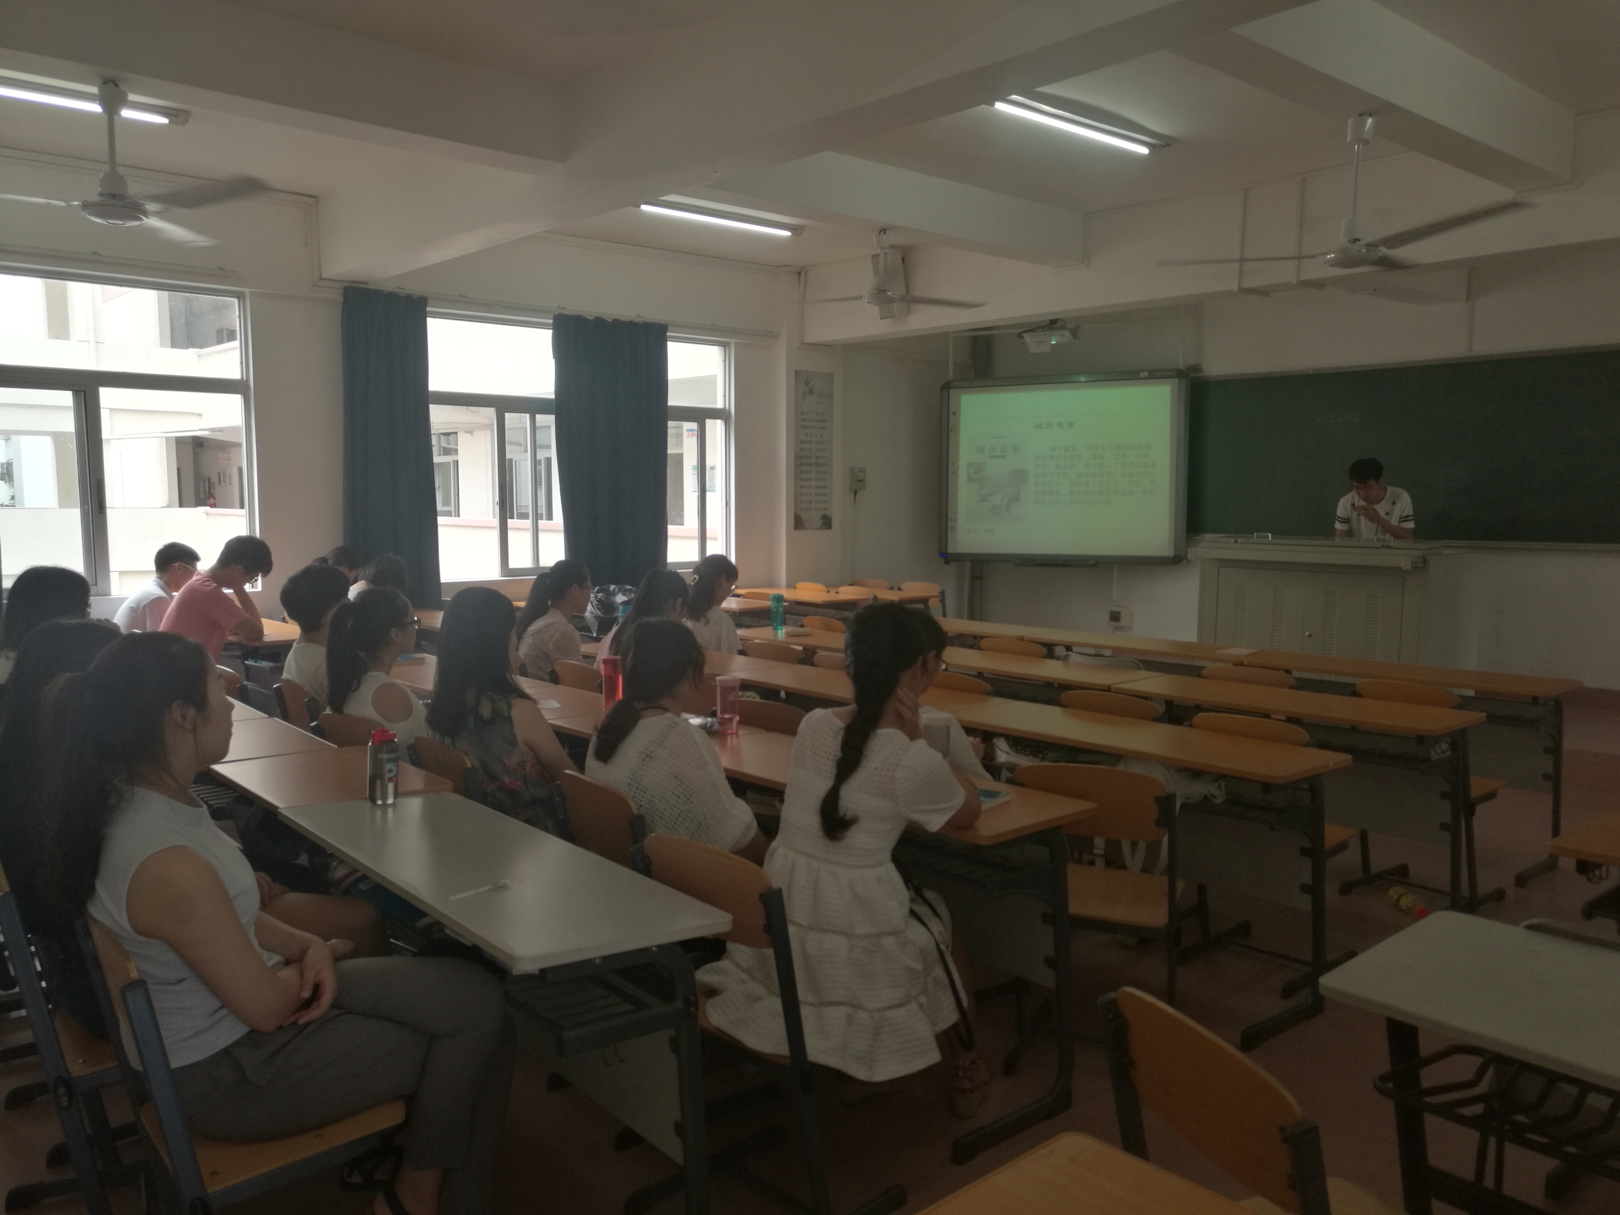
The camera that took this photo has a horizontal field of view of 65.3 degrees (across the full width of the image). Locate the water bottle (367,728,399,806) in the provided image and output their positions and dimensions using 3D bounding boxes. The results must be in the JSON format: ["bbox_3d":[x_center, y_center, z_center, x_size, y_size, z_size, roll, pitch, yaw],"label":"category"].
[{"bbox_3d":[-1.020,0.375,3.012,0.073,0.177,0.073,-4,7,-41],"label":"water bottle"}]

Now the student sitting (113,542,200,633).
[{"bbox_3d":[-3.273,0.252,6.626,0.470,1.210,0.740,5,7,44],"label":"student sitting"}]

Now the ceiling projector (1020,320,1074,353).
[{"bbox_3d":[1.947,-2.216,10.314,0.340,0.180,0.360,-4,6,-39],"label":"ceiling projector"}]

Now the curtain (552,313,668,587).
[{"bbox_3d":[-1.463,-1.113,9.482,0.950,2.100,0.160,-4,6,-39],"label":"curtain"}]

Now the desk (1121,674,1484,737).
[{"bbox_3d":[1.764,0.696,4.698,0.450,0.710,1.250,-4,6,-39],"label":"desk"}]

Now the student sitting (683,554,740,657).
[{"bbox_3d":[-0.375,0.318,6.248,0.680,1.180,0.470,-5,7,-41],"label":"student sitting"}]

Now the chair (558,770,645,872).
[{"bbox_3d":[-0.415,0.783,3.059,0.460,0.790,0.400,-4,6,-39],"label":"chair"}]

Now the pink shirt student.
[{"bbox_3d":[-2.855,0.284,6.195,0.480,1.240,0.740,5,7,44],"label":"pink shirt student"}]

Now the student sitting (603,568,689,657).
[{"bbox_3d":[-0.637,0.420,5.191,0.700,1.170,0.470,-5,7,-41],"label":"student sitting"}]

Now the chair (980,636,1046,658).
[{"bbox_3d":[1.045,0.538,5.952,0.500,0.810,0.420,-4,7,-41],"label":"chair"}]

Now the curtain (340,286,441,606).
[{"bbox_3d":[-2.792,-1.015,8.407,0.680,2.140,0.160,-4,6,-39],"label":"curtain"}]

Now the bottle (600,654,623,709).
[{"bbox_3d":[-0.663,0.253,4.253,0.068,0.194,0.068,0,5,0],"label":"bottle"}]

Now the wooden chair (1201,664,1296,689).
[{"bbox_3d":[1.851,0.615,5.103,0.480,0.800,0.420,-5,7,-41],"label":"wooden chair"}]

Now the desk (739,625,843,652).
[{"bbox_3d":[0.080,0.530,6.357,0.410,0.745,1.200,-4,7,-41],"label":"desk"}]

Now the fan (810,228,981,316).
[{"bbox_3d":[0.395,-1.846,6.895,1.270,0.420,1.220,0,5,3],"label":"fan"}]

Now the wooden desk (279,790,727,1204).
[{"bbox_3d":[-0.687,0.856,2.614,0.430,0.710,1.230,-4,6,-39],"label":"wooden desk"}]

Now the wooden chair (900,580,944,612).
[{"bbox_3d":[0.980,0.191,10.396,0.400,0.790,0.460,4,6,38],"label":"wooden chair"}]

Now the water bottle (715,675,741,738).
[{"bbox_3d":[-0.249,0.306,3.953,0.075,0.180,0.075,-4,6,-39],"label":"water bottle"}]

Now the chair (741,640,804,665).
[{"bbox_3d":[-0.100,0.541,6.040,0.400,0.790,0.460,5,7,45],"label":"chair"}]

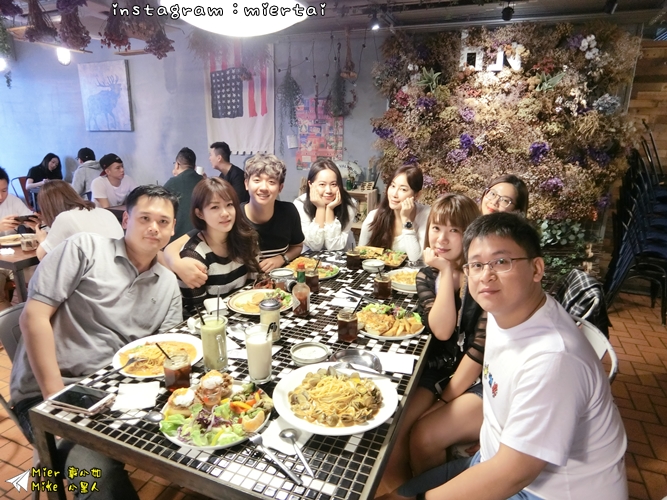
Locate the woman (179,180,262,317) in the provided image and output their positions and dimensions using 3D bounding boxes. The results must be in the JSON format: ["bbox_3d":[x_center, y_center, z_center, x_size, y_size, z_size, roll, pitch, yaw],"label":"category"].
[{"bbox_3d":[-0.434,0.290,1.826,0.720,1.220,0.500,11,19,36],"label":"woman"}]

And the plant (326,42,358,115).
[{"bbox_3d":[0.073,-1.653,3.923,0.300,0.690,0.250,-6,16,-20],"label":"plant"}]

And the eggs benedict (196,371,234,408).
[{"bbox_3d":[-0.321,0.378,1.097,0.088,0.063,0.083,2,17,0],"label":"eggs benedict"}]

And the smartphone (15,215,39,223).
[{"bbox_3d":[-1.859,-0.191,2.450,0.150,0.075,0.009,-13,65,-39],"label":"smartphone"}]

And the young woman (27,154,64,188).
[{"bbox_3d":[-3.260,-0.535,4.680,0.780,1.130,0.470,13,20,34],"label":"young woman"}]

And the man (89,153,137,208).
[{"bbox_3d":[-1.850,-0.200,3.490,0.800,1.240,0.520,15,21,38],"label":"man"}]

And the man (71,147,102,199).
[{"bbox_3d":[-2.500,-0.421,4.200,0.780,1.220,0.500,15,21,38],"label":"man"}]

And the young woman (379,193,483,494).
[{"bbox_3d":[0.460,0.437,1.520,0.650,1.280,0.470,-8,19,-30],"label":"young woman"}]

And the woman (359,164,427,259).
[{"bbox_3d":[0.385,0.174,2.360,0.480,1.290,0.750,7,17,18],"label":"woman"}]

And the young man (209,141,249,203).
[{"bbox_3d":[-1.067,-0.355,4.003,0.750,1.320,0.500,4,16,17],"label":"young man"}]

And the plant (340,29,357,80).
[{"bbox_3d":[0.140,-1.823,3.772,0.165,0.460,0.160,-6,16,-20],"label":"plant"}]

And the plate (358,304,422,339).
[{"bbox_3d":[0.191,0.233,1.366,0.234,0.066,0.234,0,15,0],"label":"plate"}]

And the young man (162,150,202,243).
[{"bbox_3d":[-1.354,-0.229,3.586,0.780,1.300,0.520,8,17,27],"label":"young man"}]

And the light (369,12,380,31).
[{"bbox_3d":[0.364,-2.030,3.594,0.120,0.160,0.110,8,18,21],"label":"light"}]

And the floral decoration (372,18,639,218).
[{"bbox_3d":[1.523,-1.254,4.006,2.340,1.770,0.220,8,18,21],"label":"floral decoration"}]

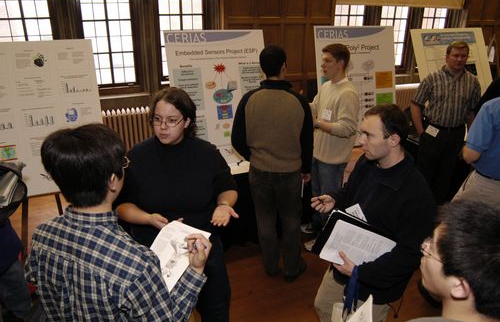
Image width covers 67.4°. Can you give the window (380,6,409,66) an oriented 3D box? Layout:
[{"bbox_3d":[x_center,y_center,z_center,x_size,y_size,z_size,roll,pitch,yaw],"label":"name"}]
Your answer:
[{"bbox_3d":[2.505,-2.211,6.600,0.610,1.040,0.100,-9,23,-21],"label":"window"}]

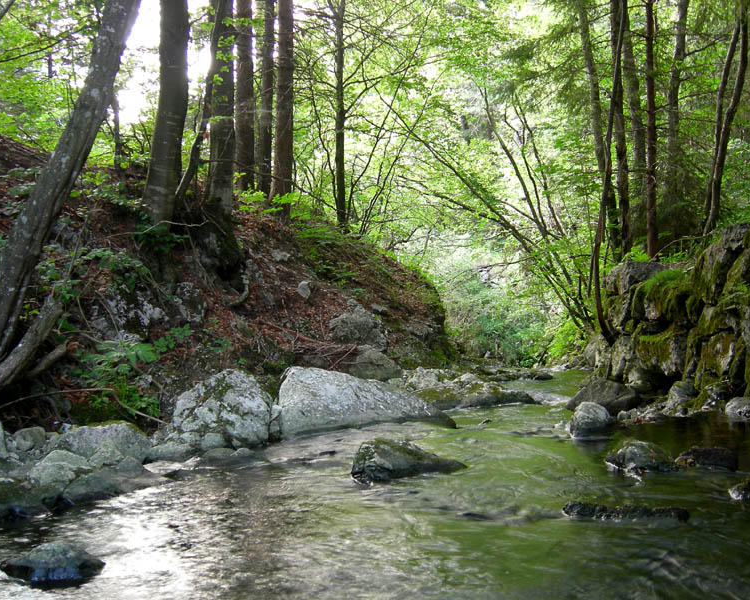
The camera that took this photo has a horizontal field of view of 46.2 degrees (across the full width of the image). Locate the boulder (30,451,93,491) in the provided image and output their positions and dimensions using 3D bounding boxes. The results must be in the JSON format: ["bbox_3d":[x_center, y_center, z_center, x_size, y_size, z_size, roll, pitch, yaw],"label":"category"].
[{"bbox_3d":[-1.780,0.965,4.950,0.370,0.220,0.320,0,-1,-14],"label":"boulder"}]

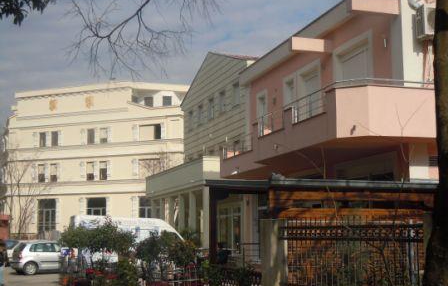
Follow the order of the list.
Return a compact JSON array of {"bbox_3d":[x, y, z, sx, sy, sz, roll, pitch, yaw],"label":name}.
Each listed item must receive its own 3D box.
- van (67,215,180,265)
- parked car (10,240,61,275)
[{"bbox_3d":[-4.625,5.087,34.387,6.150,2.600,2.000,3,-8,-20],"label":"van"},{"bbox_3d":[-7.685,5.198,30.790,3.900,1.460,1.650,4,-9,-32],"label":"parked car"}]

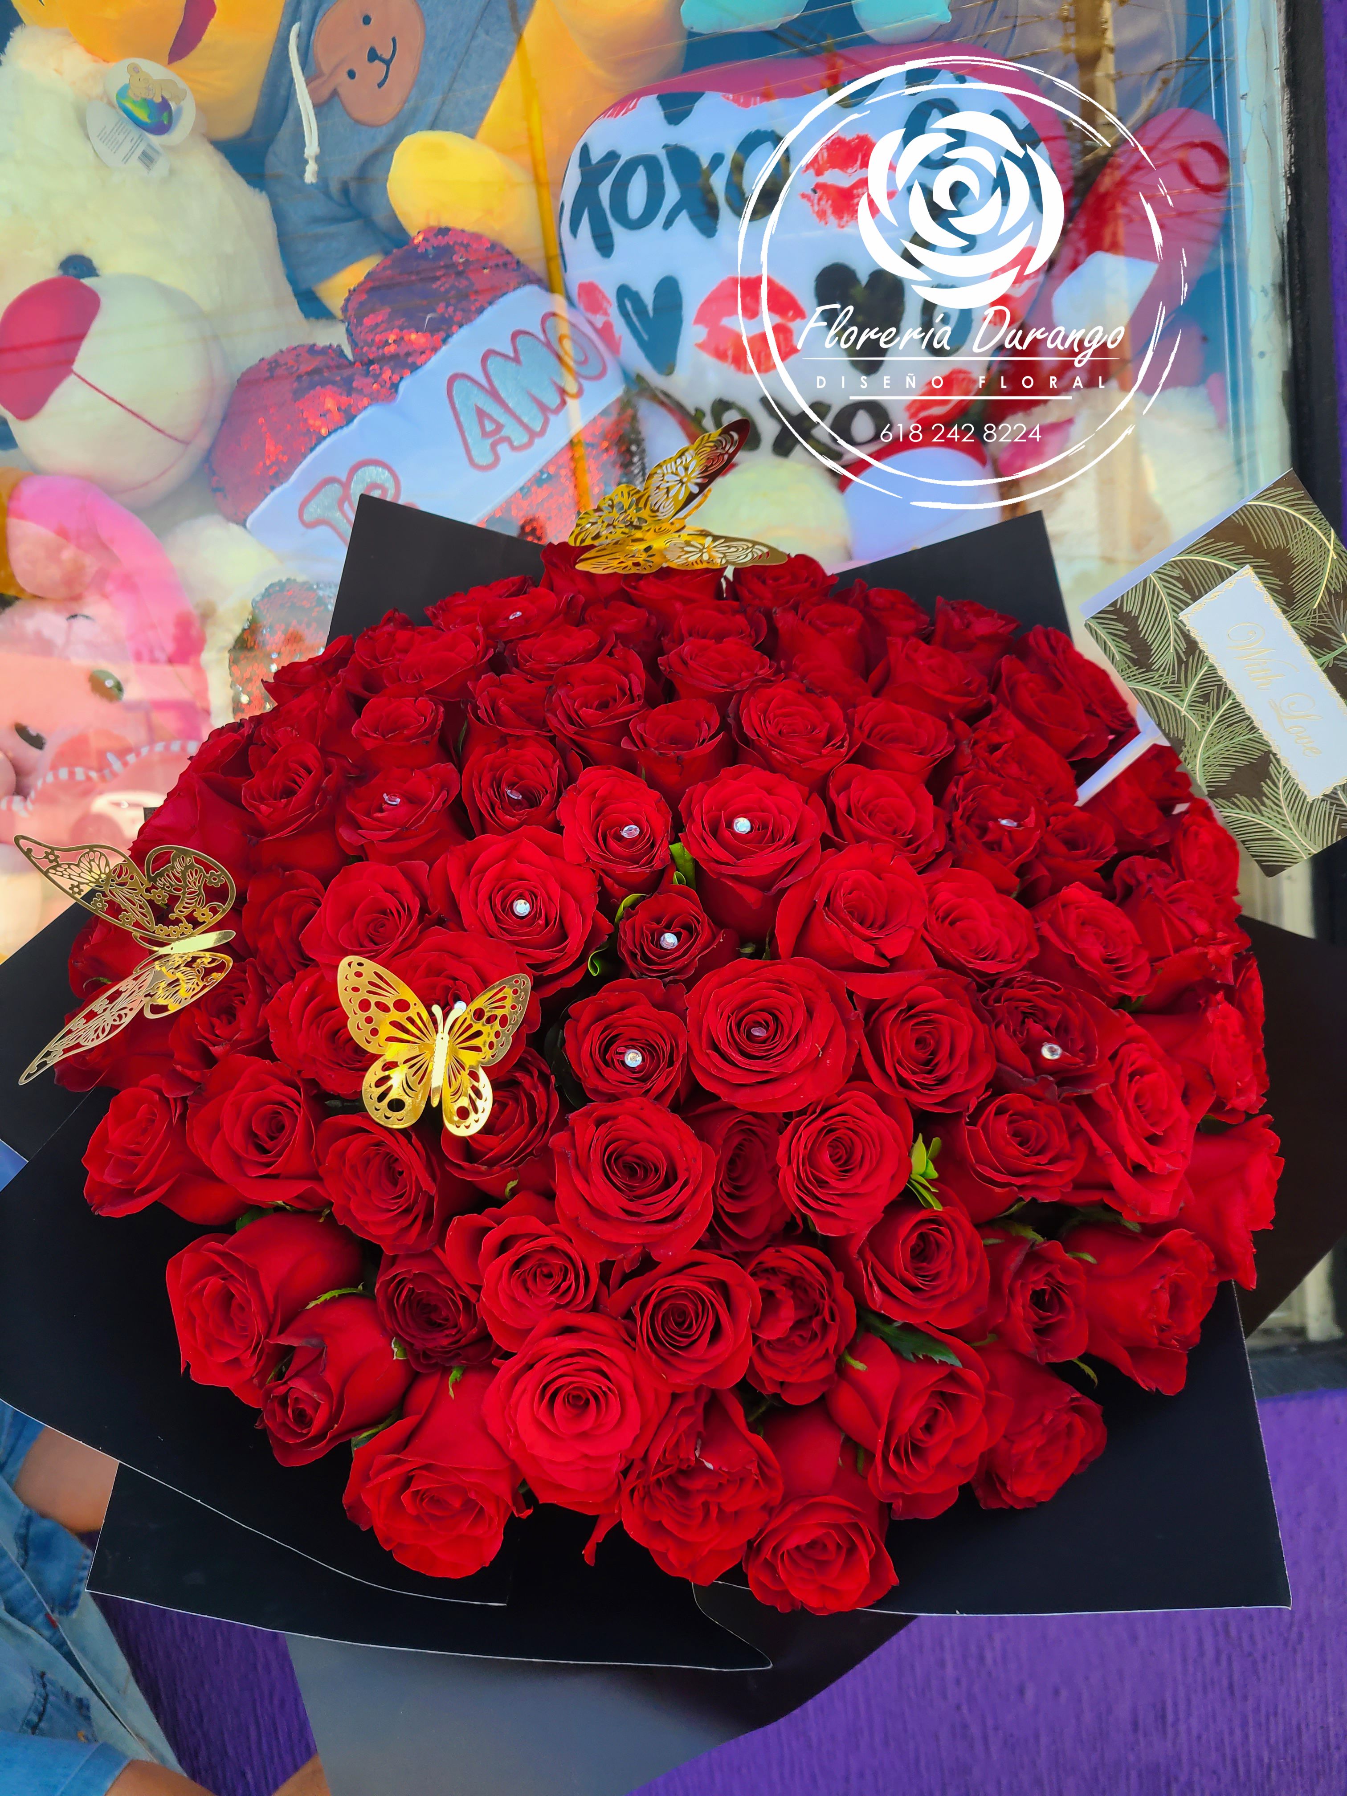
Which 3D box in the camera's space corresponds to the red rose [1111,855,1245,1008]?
[{"bbox_3d":[0.259,0.021,0.696,0.060,0.060,0.054,-15,-25,-34],"label":"red rose"}]

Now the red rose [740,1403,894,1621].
[{"bbox_3d":[0.058,0.247,0.542,0.060,0.060,0.058,-7,18,-1],"label":"red rose"}]

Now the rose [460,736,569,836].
[{"bbox_3d":[-0.077,-0.049,0.663,0.055,0.047,0.055,-8,53,-3],"label":"rose"}]

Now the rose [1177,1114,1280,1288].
[{"bbox_3d":[0.229,0.127,0.588,0.056,0.064,0.064,10,-8,28],"label":"rose"}]

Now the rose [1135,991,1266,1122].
[{"bbox_3d":[0.228,0.070,0.590,0.055,0.055,0.054,5,-9,-39],"label":"rose"}]

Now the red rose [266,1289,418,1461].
[{"bbox_3d":[-0.137,0.201,0.585,0.056,0.056,0.064,-2,22,20],"label":"red rose"}]

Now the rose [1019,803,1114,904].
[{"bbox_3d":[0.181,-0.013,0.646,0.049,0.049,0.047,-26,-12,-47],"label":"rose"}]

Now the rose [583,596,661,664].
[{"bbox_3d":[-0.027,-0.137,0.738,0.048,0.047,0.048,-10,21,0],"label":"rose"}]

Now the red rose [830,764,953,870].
[{"bbox_3d":[0.095,-0.028,0.629,0.055,0.050,0.055,32,51,6],"label":"red rose"}]

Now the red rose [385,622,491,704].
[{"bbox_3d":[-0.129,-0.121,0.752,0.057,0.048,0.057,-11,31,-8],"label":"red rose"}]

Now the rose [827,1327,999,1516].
[{"bbox_3d":[0.093,0.205,0.539,0.061,0.061,0.053,0,5,-15],"label":"rose"}]

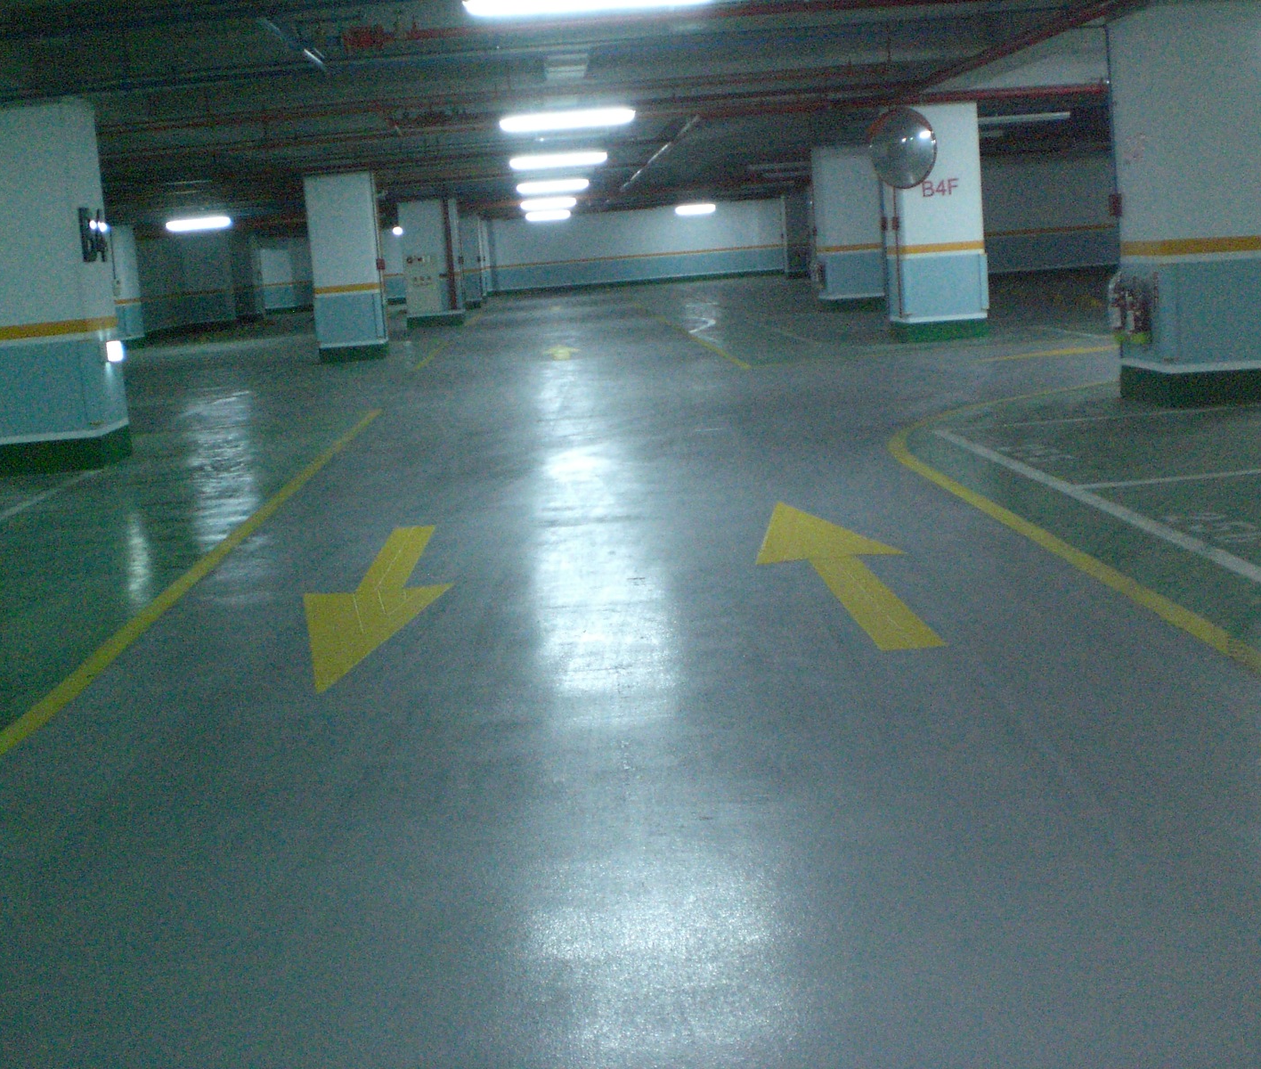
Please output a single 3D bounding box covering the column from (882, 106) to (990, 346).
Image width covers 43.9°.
[{"bbox_3d":[3.407,-3.479,17.587,0.888,2.551,0.866,-5,10,-2],"label":"column"}]

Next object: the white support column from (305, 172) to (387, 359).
[{"bbox_3d":[-3.997,-3.738,22.144,0.888,2.551,0.851,-5,10,-2],"label":"white support column"}]

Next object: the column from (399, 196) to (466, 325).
[{"bbox_3d":[-4.112,-5.601,32.372,1.071,2.551,0.862,-5,10,-2],"label":"column"}]

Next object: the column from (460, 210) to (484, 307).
[{"bbox_3d":[-4.536,-7.412,42.449,0.883,2.551,0.858,-5,10,-2],"label":"column"}]

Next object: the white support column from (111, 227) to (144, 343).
[{"bbox_3d":[-10.845,-5.146,32.746,0.883,2.551,0.858,-5,10,-2],"label":"white support column"}]

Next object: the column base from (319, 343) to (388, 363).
[{"bbox_3d":[-3.908,-2.598,22.352,0.907,0.227,0.870,-5,10,-2],"label":"column base"}]

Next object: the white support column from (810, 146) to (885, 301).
[{"bbox_3d":[3.492,-4.861,25.099,0.916,2.551,0.850,-5,10,-2],"label":"white support column"}]

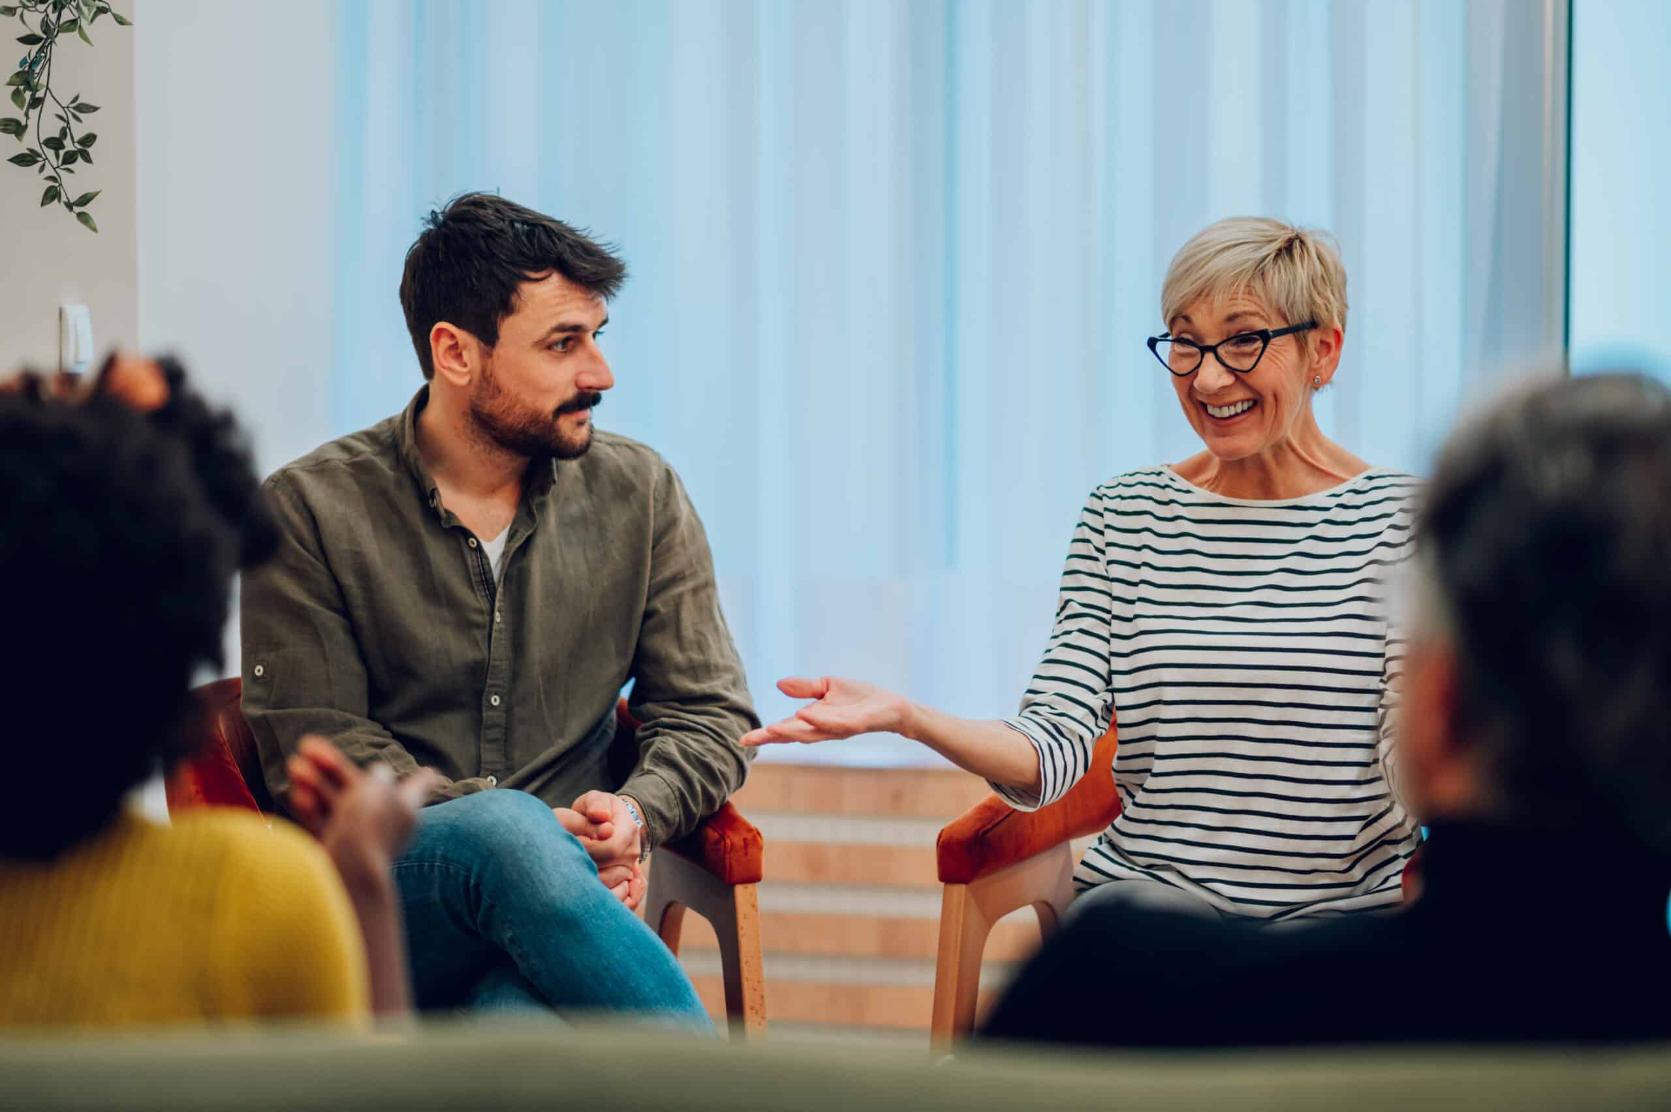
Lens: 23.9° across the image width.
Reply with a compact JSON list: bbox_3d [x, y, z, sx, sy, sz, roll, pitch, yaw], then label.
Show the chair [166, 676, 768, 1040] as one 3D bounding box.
[{"bbox_3d":[-0.404,0.526,3.994,0.580,0.800,0.580,-1,4,-20],"label":"chair"}]

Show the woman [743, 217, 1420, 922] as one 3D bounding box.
[{"bbox_3d":[0.290,0.301,3.848,0.580,1.270,0.760,1,4,15],"label":"woman"}]

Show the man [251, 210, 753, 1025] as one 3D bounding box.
[{"bbox_3d":[-0.290,0.293,3.808,0.550,1.290,0.800,-1,4,-16],"label":"man"}]

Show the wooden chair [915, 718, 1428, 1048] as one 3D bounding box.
[{"bbox_3d":[0.411,0.526,3.994,0.580,0.800,0.580,1,4,20],"label":"wooden chair"}]

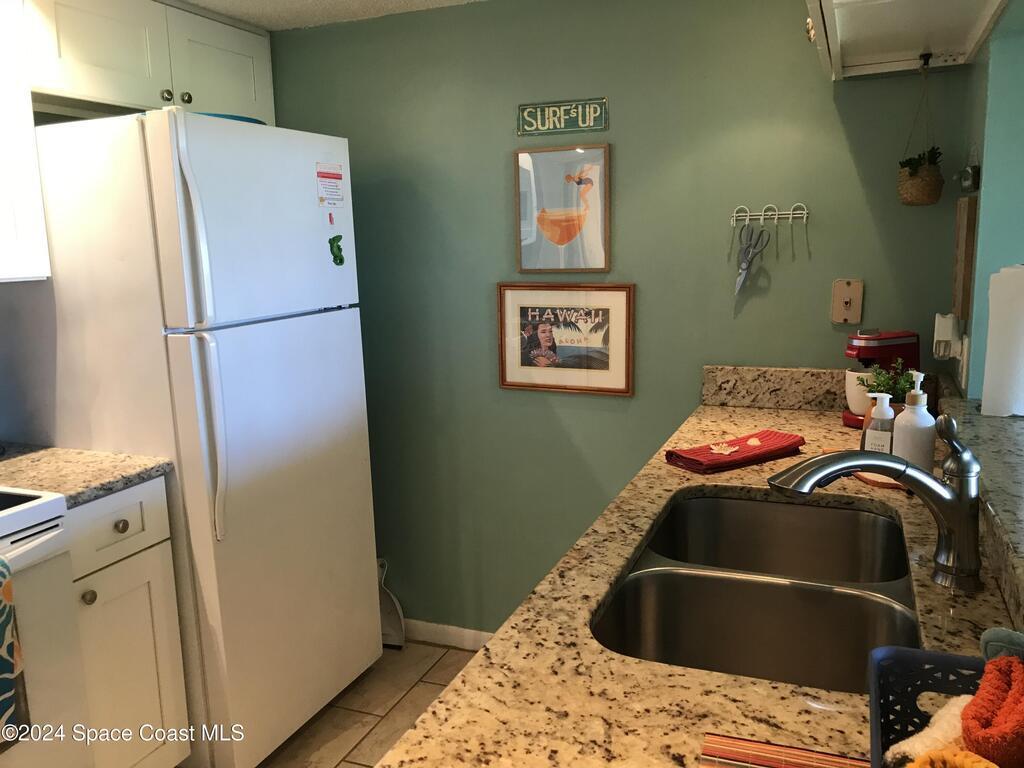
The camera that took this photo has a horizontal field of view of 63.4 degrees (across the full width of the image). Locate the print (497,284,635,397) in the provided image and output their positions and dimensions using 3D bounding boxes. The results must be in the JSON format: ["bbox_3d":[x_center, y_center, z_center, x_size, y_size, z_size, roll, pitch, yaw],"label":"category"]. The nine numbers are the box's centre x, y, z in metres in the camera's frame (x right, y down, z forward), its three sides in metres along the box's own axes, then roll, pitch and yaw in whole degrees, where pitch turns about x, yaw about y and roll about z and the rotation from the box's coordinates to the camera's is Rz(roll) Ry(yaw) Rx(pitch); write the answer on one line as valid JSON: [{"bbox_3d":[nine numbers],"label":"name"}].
[{"bbox_3d":[0.164,-0.137,2.493,0.429,0.329,0.020,3,11,22],"label":"print"}]

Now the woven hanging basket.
[{"bbox_3d":[0.992,-0.479,2.010,0.105,0.100,0.105,3,11,22],"label":"woven hanging basket"}]

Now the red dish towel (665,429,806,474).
[{"bbox_3d":[0.493,0.145,1.822,0.338,0.024,0.120,-9,12,-35],"label":"red dish towel"}]

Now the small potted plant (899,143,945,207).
[{"bbox_3d":[0.992,-0.501,2.006,0.110,0.145,0.110,3,11,22],"label":"small potted plant"}]

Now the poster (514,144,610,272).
[{"bbox_3d":[0.151,-0.507,2.428,0.289,0.358,0.020,3,11,22],"label":"poster"}]

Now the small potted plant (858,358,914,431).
[{"bbox_3d":[0.814,0.047,1.792,0.110,0.185,0.110,3,11,22],"label":"small potted plant"}]

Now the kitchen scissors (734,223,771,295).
[{"bbox_3d":[0.639,-0.333,2.235,0.077,0.194,0.018,18,16,19],"label":"kitchen scissors"}]

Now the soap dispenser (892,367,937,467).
[{"bbox_3d":[0.784,0.073,1.609,0.075,0.205,0.080,-10,13,-39],"label":"soap dispenser"}]

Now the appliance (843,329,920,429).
[{"bbox_3d":[0.913,-0.013,2.032,0.150,0.238,0.110,-5,11,-17],"label":"appliance"}]

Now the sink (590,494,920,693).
[{"bbox_3d":[0.383,0.382,1.265,0.420,0.205,0.720,3,11,22],"label":"sink"}]

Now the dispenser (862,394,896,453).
[{"bbox_3d":[0.743,0.090,1.675,0.058,0.150,0.060,-11,14,-42],"label":"dispenser"}]

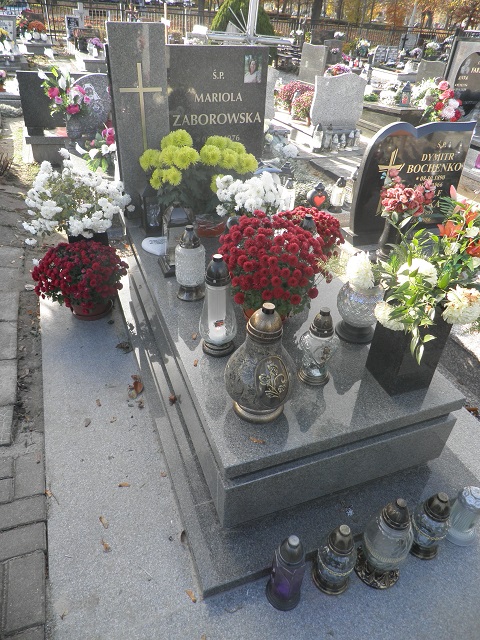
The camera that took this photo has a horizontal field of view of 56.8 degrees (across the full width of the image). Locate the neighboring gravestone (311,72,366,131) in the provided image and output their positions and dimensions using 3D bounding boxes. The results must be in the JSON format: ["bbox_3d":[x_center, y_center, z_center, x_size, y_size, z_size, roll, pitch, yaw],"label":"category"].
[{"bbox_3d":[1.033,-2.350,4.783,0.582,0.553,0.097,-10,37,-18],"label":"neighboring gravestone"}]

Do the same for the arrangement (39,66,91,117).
[{"bbox_3d":[-1.500,-1.949,3.793,0.440,0.400,0.320,-10,37,-18],"label":"arrangement"}]

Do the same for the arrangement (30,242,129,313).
[{"bbox_3d":[-0.791,-0.194,2.214,0.460,0.340,0.450,-10,37,-18],"label":"arrangement"}]

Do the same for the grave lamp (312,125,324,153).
[{"bbox_3d":[0.842,-1.918,4.678,0.100,0.260,0.100,-10,37,-18],"label":"grave lamp"}]

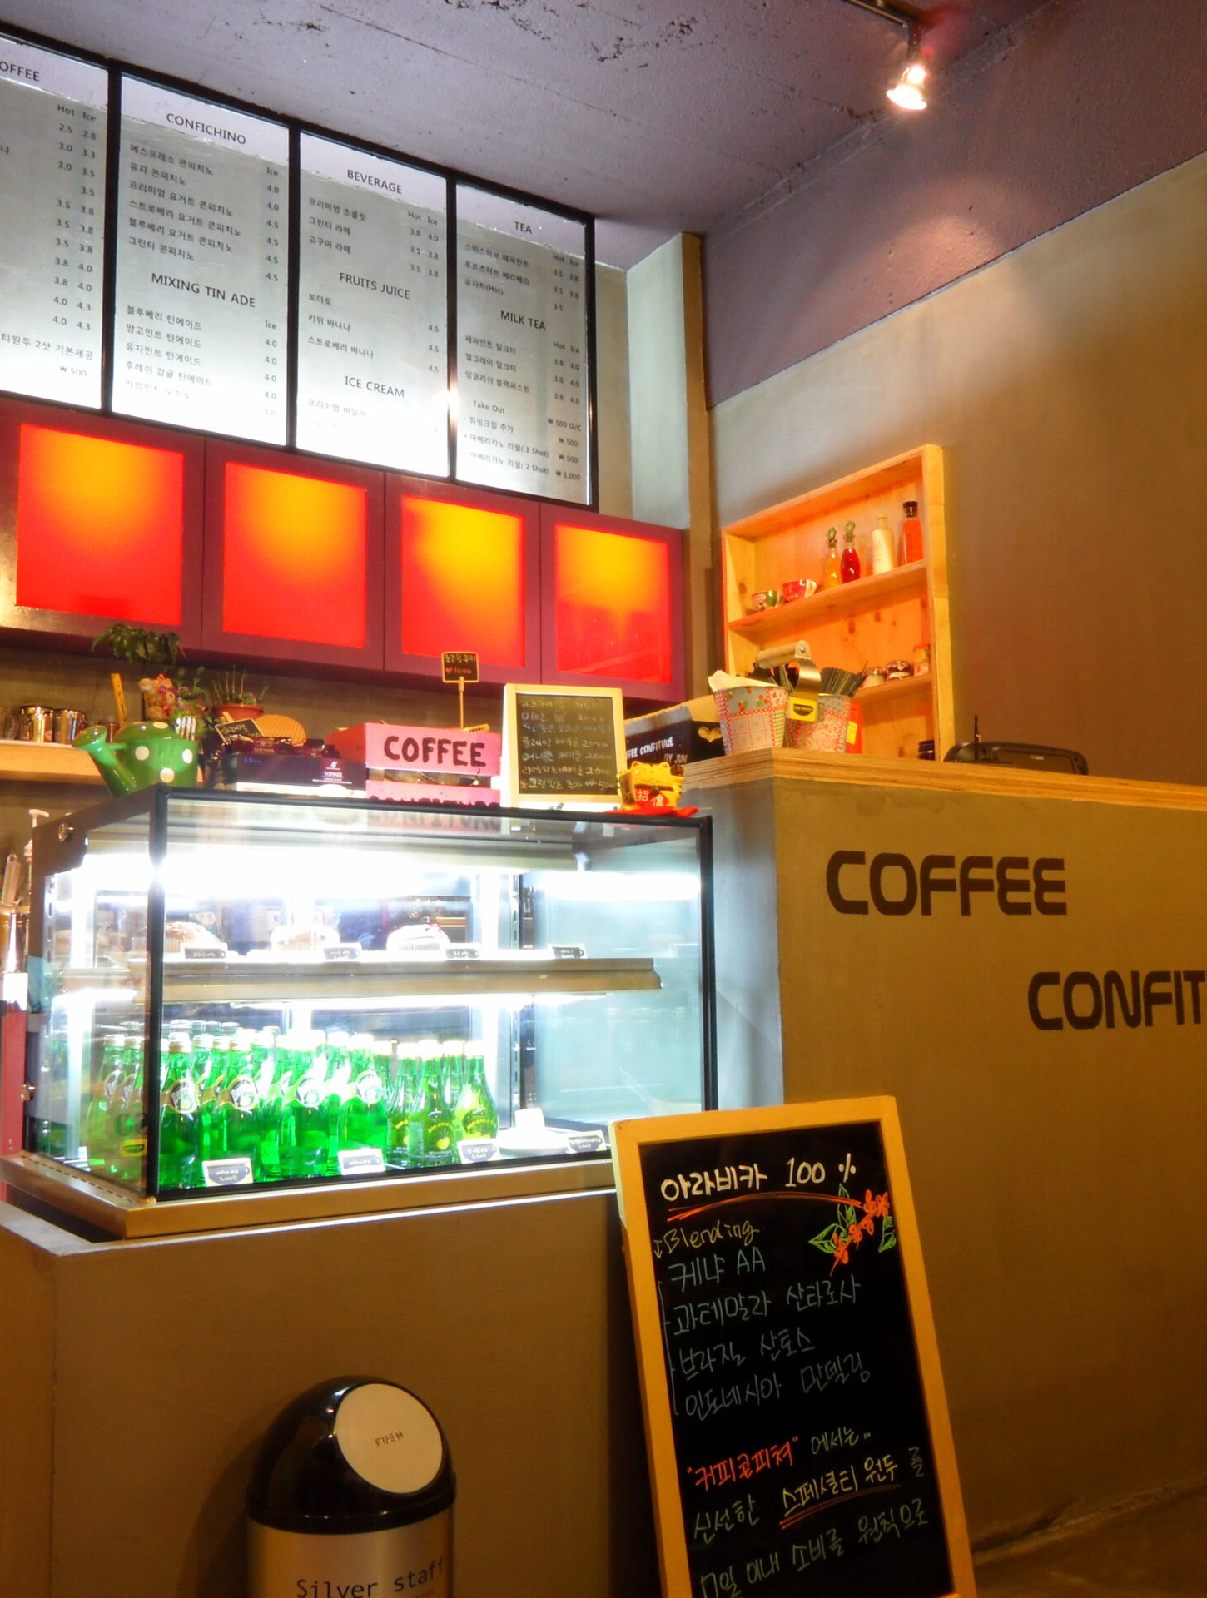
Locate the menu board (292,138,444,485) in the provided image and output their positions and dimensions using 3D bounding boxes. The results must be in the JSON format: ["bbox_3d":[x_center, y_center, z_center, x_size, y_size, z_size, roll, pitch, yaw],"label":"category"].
[{"bbox_3d":[-0.704,-1.498,4.519,0.501,0.999,0.040,4,-8,-35],"label":"menu board"}]

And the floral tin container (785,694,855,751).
[{"bbox_3d":[0.343,-0.107,2.348,0.112,0.120,0.112,-3,-7,18],"label":"floral tin container"}]

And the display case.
[{"bbox_3d":[-0.340,0.264,2.142,0.810,0.471,0.598,3,-7,-34],"label":"display case"}]

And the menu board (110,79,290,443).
[{"bbox_3d":[-1.142,-1.526,4.215,0.506,0.999,0.040,4,-8,-35],"label":"menu board"}]

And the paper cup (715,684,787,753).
[{"bbox_3d":[0.223,-0.109,2.218,0.109,0.105,0.109,-1,-7,0],"label":"paper cup"}]

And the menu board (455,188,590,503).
[{"bbox_3d":[-0.264,-1.471,4.825,0.504,0.999,0.040,4,-8,-35],"label":"menu board"}]

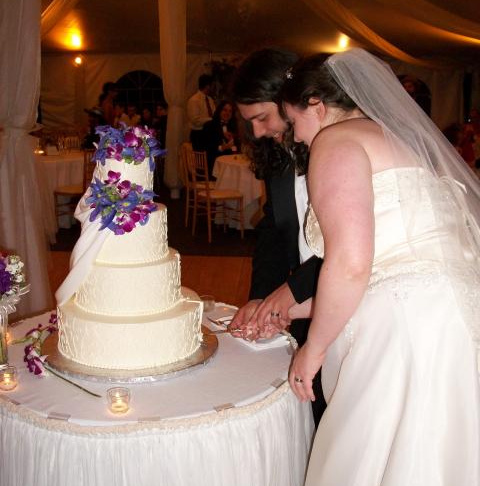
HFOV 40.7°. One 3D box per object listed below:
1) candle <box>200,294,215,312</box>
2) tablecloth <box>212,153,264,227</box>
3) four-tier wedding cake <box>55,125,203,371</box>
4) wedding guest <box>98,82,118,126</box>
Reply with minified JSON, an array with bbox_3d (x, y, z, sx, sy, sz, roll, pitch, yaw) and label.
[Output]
[{"bbox_3d":[-0.111,0.209,2.266,0.054,0.050,0.054,1,13,0],"label":"candle"},{"bbox_3d":[0.412,-0.573,7.409,1.400,0.720,1.400,1,13,0],"label":"tablecloth"},{"bbox_3d":[-0.319,-0.014,1.854,0.420,0.631,0.420,1,13,0],"label":"four-tier wedding cake"},{"bbox_3d":[-1.899,-1.511,9.411,0.320,1.610,0.450,1,13,0],"label":"wedding guest"}]

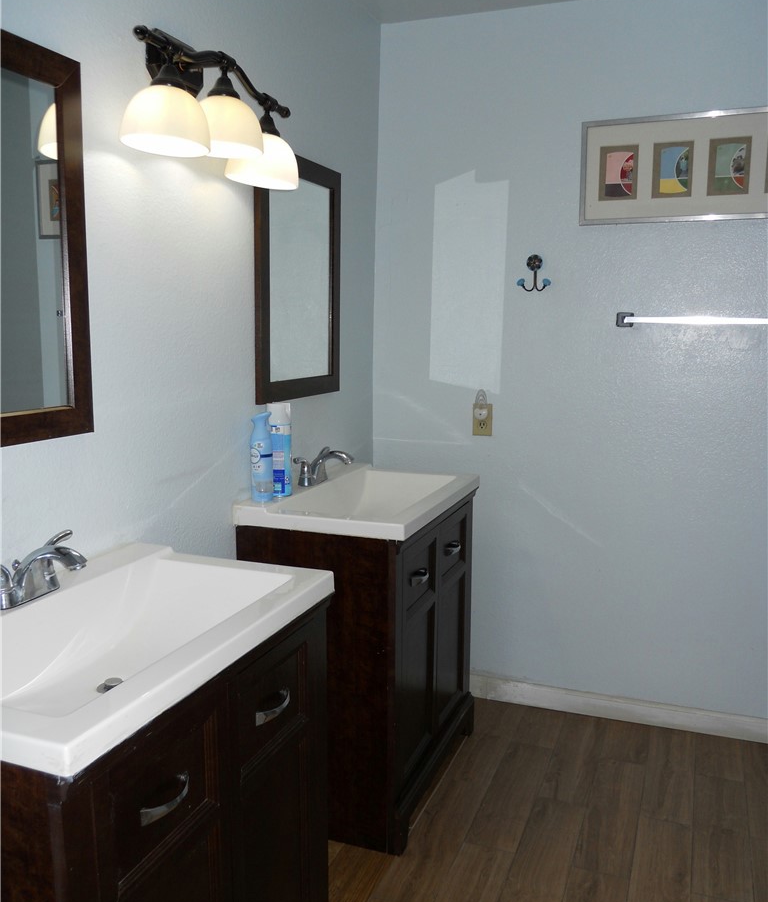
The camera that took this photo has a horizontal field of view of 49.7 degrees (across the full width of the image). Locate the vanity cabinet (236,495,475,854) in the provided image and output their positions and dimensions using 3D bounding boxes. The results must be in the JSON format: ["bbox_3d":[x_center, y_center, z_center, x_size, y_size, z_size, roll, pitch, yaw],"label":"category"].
[{"bbox_3d":[-0.043,0.588,2.540,0.482,0.857,0.720,4,9,21],"label":"vanity cabinet"}]

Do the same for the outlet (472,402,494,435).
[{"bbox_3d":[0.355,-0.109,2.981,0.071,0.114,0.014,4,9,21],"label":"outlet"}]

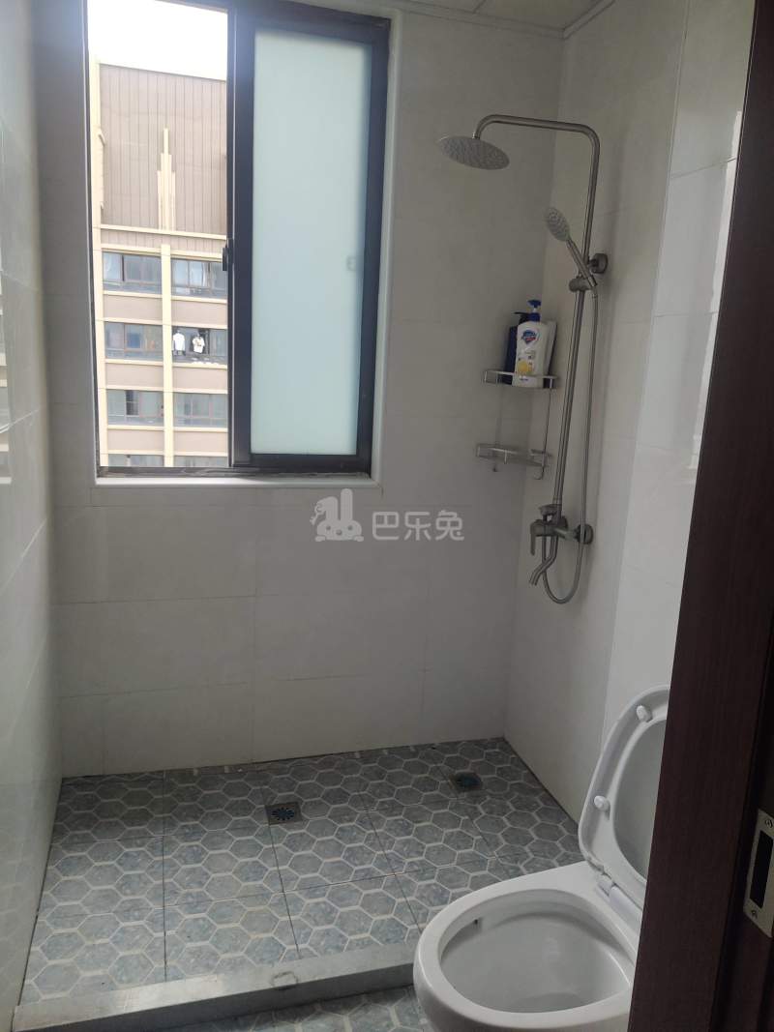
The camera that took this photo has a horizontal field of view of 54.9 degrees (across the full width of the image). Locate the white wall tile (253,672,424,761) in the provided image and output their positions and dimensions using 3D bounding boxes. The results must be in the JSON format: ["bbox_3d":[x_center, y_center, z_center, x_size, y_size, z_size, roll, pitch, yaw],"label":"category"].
[{"bbox_3d":[-0.165,0.691,2.594,0.600,0.290,0.012,0,12,-18],"label":"white wall tile"}]

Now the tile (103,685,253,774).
[{"bbox_3d":[-0.678,0.691,2.425,0.480,0.283,0.012,0,12,-18],"label":"tile"}]

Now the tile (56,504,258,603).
[{"bbox_3d":[-0.701,0.113,2.289,0.600,0.300,0.012,0,12,-18],"label":"tile"}]

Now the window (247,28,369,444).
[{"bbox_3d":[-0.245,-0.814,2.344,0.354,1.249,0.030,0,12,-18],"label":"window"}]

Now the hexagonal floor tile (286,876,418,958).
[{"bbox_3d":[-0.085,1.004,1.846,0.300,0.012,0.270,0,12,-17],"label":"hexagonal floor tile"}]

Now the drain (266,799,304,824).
[{"bbox_3d":[-0.313,0.907,2.264,0.100,0.012,0.100,0,12,-17],"label":"drain"}]

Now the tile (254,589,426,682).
[{"bbox_3d":[-0.148,0.402,2.535,0.600,0.300,0.012,0,12,-18],"label":"tile"}]

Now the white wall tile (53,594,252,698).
[{"bbox_3d":[-0.718,0.406,2.349,0.600,0.300,0.012,0,12,-18],"label":"white wall tile"}]

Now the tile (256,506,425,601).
[{"bbox_3d":[-0.132,0.112,2.476,0.600,0.300,0.010,0,12,-16],"label":"tile"}]

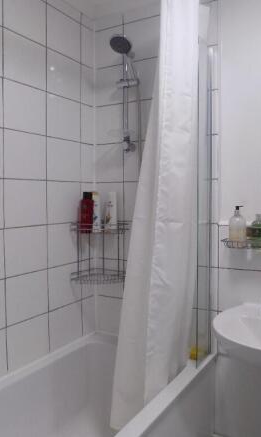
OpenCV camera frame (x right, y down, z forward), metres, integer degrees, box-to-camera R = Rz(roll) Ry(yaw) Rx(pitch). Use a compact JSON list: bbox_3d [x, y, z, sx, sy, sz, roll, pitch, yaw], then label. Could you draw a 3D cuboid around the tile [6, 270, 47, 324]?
[{"bbox_3d":[-0.447,0.337,1.686,0.010,0.198,0.248,2,3,30],"label":"tile"}]

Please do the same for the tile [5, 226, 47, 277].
[{"bbox_3d":[-0.445,0.137,1.677,0.010,0.198,0.248,2,3,30],"label":"tile"}]

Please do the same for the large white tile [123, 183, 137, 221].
[{"bbox_3d":[0.075,-0.079,1.944,0.244,0.197,0.010,1,3,30],"label":"large white tile"}]

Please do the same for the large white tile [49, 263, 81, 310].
[{"bbox_3d":[-0.319,0.325,1.903,0.010,0.198,0.248,2,3,30],"label":"large white tile"}]

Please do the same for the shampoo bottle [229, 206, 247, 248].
[{"bbox_3d":[0.461,0.036,1.663,0.072,0.180,0.070,2,4,38],"label":"shampoo bottle"}]

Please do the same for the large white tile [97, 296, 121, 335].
[{"bbox_3d":[-0.111,0.530,2.106,0.187,0.197,0.010,1,3,30],"label":"large white tile"}]

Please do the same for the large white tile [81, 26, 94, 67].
[{"bbox_3d":[-0.229,-0.882,2.002,0.010,0.198,0.123,2,3,30],"label":"large white tile"}]

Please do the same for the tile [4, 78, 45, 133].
[{"bbox_3d":[-0.448,-0.465,1.647,0.010,0.198,0.248,2,3,30],"label":"tile"}]

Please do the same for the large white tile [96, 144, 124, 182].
[{"bbox_3d":[-0.111,-0.288,2.048,0.182,0.200,0.010,1,3,30],"label":"large white tile"}]

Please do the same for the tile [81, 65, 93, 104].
[{"bbox_3d":[-0.228,-0.699,2.041,0.010,0.200,0.118,1,3,30],"label":"tile"}]

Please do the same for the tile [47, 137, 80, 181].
[{"bbox_3d":[-0.323,-0.278,1.871,0.010,0.198,0.248,2,3,30],"label":"tile"}]

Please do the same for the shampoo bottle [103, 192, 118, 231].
[{"bbox_3d":[-0.108,-0.034,2.005,0.066,0.200,0.045,0,3,8],"label":"shampoo bottle"}]

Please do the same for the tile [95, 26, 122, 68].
[{"bbox_3d":[-0.112,-0.883,2.009,0.174,0.197,0.010,1,3,30],"label":"tile"}]

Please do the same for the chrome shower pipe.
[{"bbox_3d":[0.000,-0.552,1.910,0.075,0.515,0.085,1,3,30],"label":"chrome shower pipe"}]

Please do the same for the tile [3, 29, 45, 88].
[{"bbox_3d":[-0.449,-0.670,1.659,0.010,0.200,0.250,1,3,30],"label":"tile"}]

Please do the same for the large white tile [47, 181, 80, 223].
[{"bbox_3d":[-0.321,-0.076,1.890,0.010,0.200,0.250,1,3,30],"label":"large white tile"}]

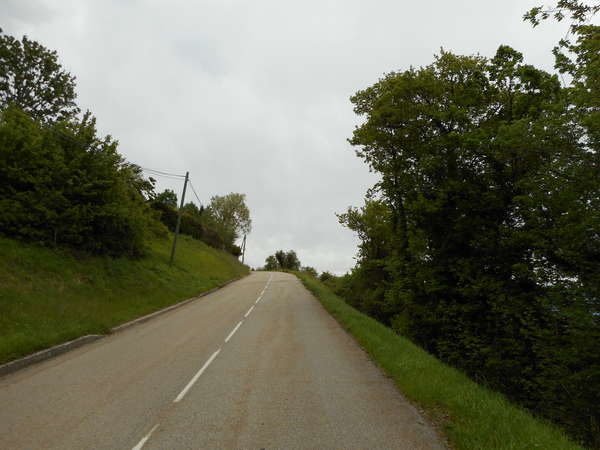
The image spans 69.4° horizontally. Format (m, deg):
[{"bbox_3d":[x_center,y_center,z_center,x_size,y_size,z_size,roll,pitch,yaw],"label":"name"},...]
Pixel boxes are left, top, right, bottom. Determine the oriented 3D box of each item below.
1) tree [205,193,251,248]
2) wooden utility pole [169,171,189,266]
[{"bbox_3d":[-10.800,-0.500,64.000,6.900,8.800,6.700,1,-8,0],"label":"tree"},{"bbox_3d":[-8.080,-0.470,29.050,0.230,6.550,0.230,8,-8,0],"label":"wooden utility pole"}]

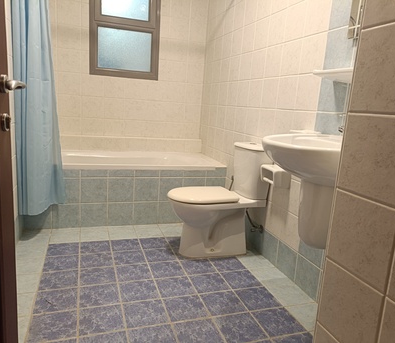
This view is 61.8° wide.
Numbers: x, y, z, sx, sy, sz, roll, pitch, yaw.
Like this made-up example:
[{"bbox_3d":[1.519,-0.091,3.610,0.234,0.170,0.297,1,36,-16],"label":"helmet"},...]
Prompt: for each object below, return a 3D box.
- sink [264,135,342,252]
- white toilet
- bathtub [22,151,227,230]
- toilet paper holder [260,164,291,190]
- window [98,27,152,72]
[{"bbox_3d":[0.484,0.117,1.464,0.476,0.543,0.583,0,12,-19],"label":"sink"},{"bbox_3d":[0.121,0.193,2.229,0.651,0.752,0.380,0,12,-19],"label":"white toilet"},{"bbox_3d":[-0.628,0.126,2.966,1.598,0.498,0.714,0,12,-19],"label":"bathtub"},{"bbox_3d":[0.479,0.034,2.032,0.117,0.113,0.177,0,12,-19],"label":"toilet paper holder"},{"bbox_3d":[-0.676,-1.132,3.094,0.500,0.364,0.050,0,12,-19],"label":"window"}]

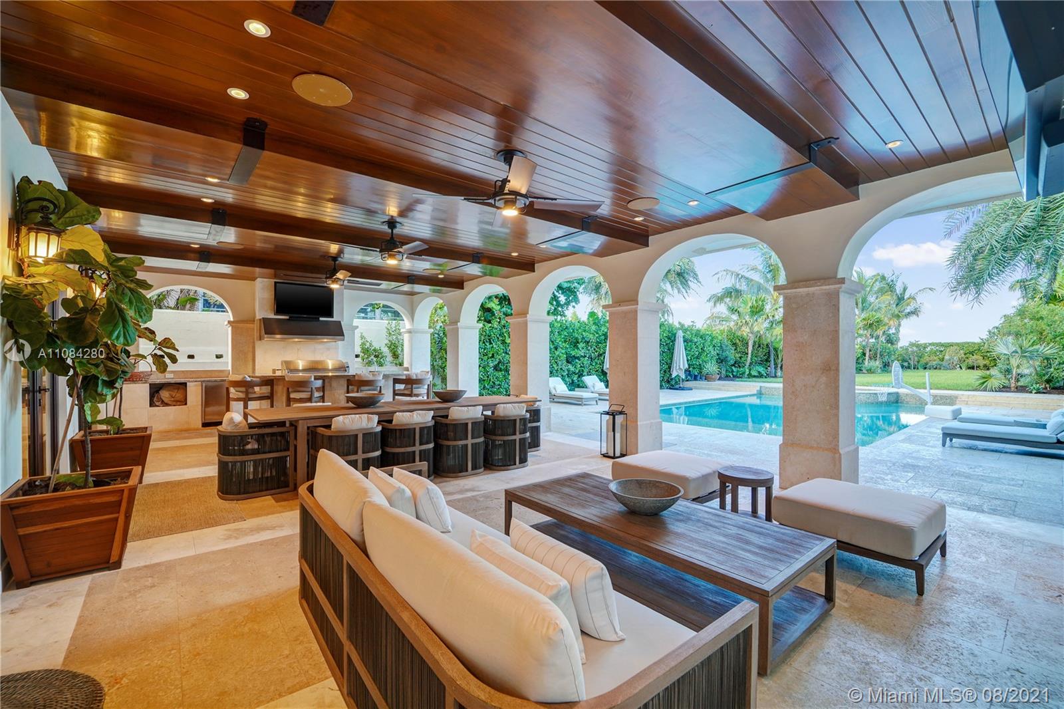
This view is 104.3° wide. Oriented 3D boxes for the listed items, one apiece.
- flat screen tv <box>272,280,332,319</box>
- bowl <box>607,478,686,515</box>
[{"bbox_3d":[-5.244,-1.243,9.524,1.200,0.730,0.080,0,0,-38],"label":"flat screen tv"},{"bbox_3d":[0.752,0.952,2.720,0.475,0.150,0.475,0,0,15],"label":"bowl"}]

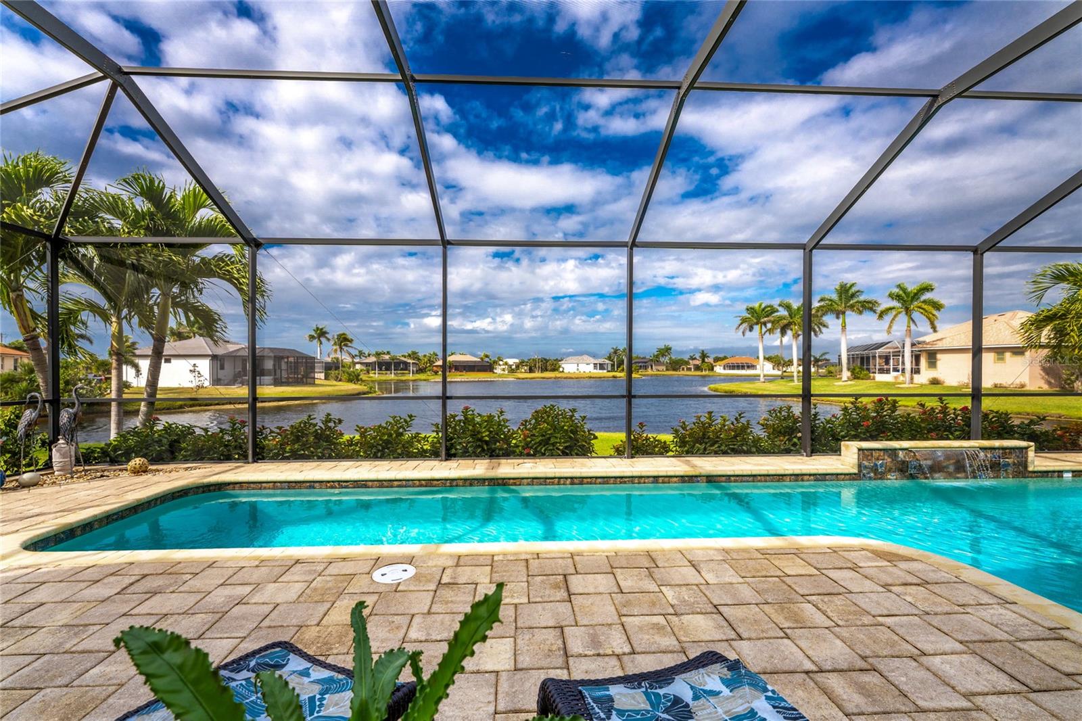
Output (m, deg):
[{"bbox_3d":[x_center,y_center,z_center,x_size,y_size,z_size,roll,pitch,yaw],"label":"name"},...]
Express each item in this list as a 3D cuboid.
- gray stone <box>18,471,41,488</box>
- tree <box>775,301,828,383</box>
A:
[{"bbox_3d":[-5.770,1.345,4.750,0.175,0.150,0.165,0,0,0],"label":"gray stone"},{"bbox_3d":[25.729,-1.834,41.500,4.700,8.100,4.700,0,0,0],"label":"tree"}]

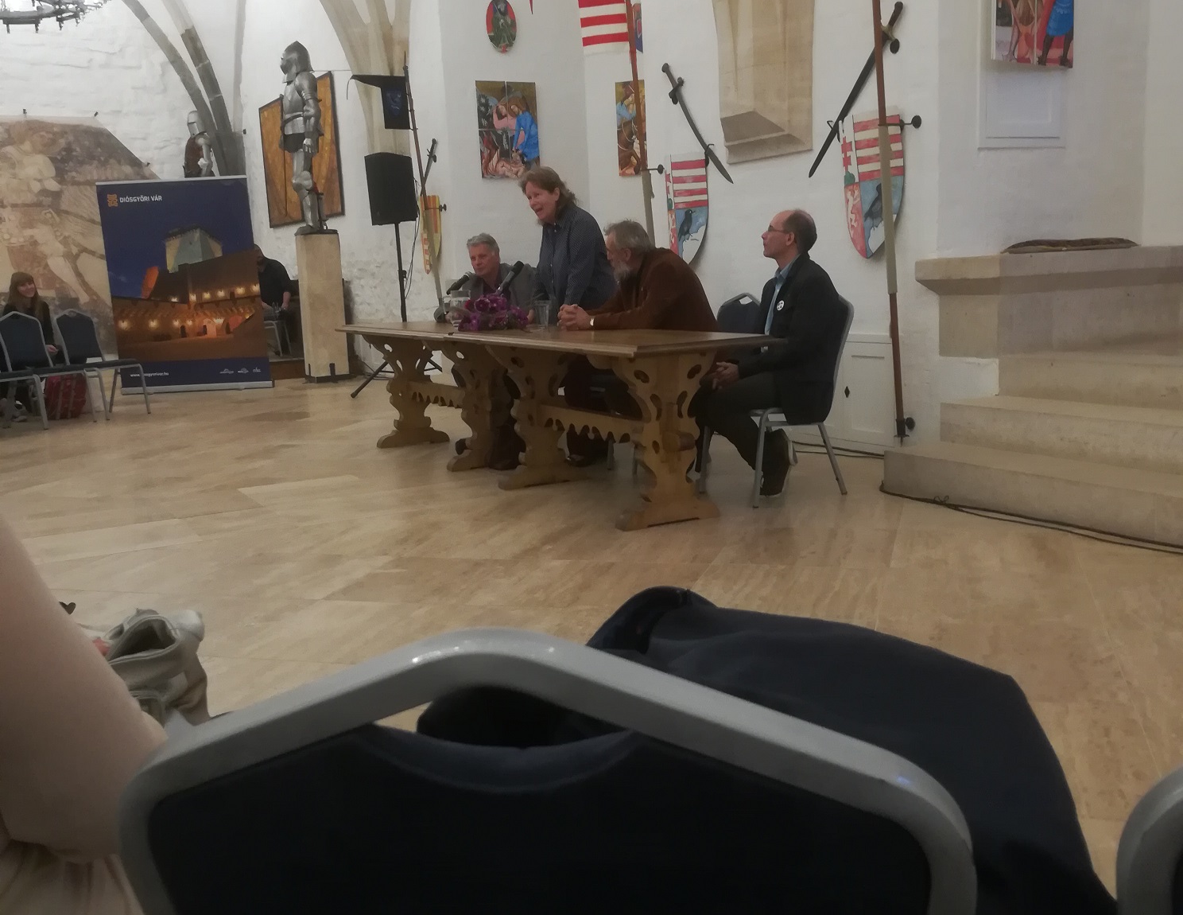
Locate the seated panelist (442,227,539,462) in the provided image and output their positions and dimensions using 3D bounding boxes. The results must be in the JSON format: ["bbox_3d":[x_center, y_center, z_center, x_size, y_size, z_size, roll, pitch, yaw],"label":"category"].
[{"bbox_3d":[-0.586,-0.630,7.000,0.560,1.300,0.750,2,11,28],"label":"seated panelist"}]

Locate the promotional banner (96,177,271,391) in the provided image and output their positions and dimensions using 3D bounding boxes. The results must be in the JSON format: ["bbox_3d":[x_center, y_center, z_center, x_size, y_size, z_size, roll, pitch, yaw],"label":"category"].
[{"bbox_3d":[-3.889,-1.632,11.365,1.510,2.000,0.150,-3,10,-2],"label":"promotional banner"}]

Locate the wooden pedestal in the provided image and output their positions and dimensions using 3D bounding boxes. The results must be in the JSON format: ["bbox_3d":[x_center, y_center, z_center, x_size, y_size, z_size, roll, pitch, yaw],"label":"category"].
[{"bbox_3d":[-2.662,-1.465,11.703,0.360,1.430,0.360,-8,11,-29],"label":"wooden pedestal"}]

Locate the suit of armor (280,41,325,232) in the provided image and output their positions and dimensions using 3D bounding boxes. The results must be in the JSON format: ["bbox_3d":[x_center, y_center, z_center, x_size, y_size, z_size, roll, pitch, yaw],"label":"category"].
[{"bbox_3d":[-2.783,-3.098,11.434,0.420,1.760,0.570,-8,11,-29],"label":"suit of armor"}]

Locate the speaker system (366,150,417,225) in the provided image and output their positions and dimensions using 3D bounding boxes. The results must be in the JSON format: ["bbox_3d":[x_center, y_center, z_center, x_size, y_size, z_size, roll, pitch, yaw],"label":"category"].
[{"bbox_3d":[-1.800,-2.409,10.650,0.390,0.610,0.350,0,10,17],"label":"speaker system"}]

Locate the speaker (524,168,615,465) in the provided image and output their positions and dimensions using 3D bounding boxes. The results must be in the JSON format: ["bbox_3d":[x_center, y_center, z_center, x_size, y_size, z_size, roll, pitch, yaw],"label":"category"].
[{"bbox_3d":[-0.120,-0.786,6.600,0.520,1.630,0.480,-10,12,-35],"label":"speaker"}]

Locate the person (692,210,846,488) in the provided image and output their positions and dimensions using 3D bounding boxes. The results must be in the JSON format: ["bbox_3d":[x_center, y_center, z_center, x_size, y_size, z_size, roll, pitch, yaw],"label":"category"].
[{"bbox_3d":[0.818,-0.468,5.484,0.720,1.300,0.500,-6,10,-21],"label":"person"}]

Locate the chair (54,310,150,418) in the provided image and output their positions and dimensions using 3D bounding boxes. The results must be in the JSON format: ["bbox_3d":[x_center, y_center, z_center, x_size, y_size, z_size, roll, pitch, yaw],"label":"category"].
[{"bbox_3d":[-4.040,-0.789,9.788,0.580,0.910,0.450,4,12,34],"label":"chair"}]

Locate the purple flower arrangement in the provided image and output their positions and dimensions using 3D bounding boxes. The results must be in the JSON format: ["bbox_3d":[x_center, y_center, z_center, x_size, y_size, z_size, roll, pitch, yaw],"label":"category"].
[{"bbox_3d":[-0.524,-0.770,6.300,0.400,0.180,0.280,-1,10,10],"label":"purple flower arrangement"}]

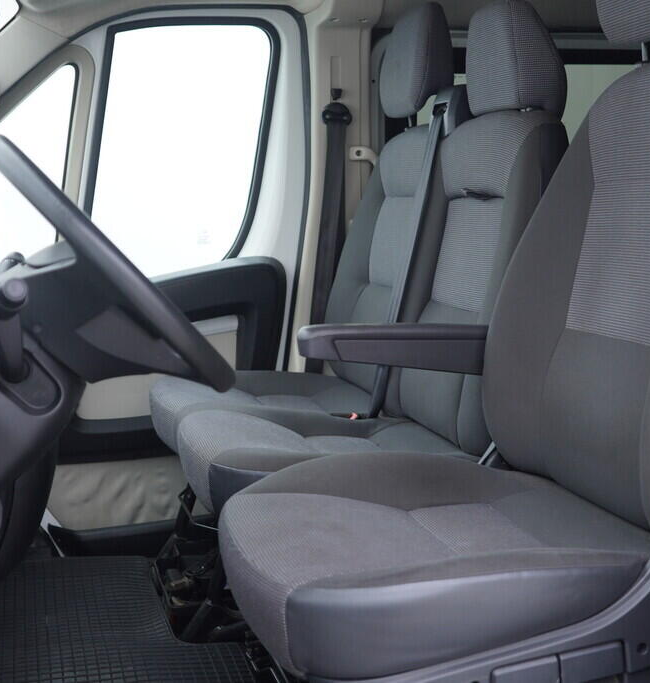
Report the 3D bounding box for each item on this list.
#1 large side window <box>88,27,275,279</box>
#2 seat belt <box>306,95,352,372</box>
[{"bbox_3d":[-0.362,-0.438,2.468,0.460,0.630,0.055,-2,21,-17],"label":"large side window"},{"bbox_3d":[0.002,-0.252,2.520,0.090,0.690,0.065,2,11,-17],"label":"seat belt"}]

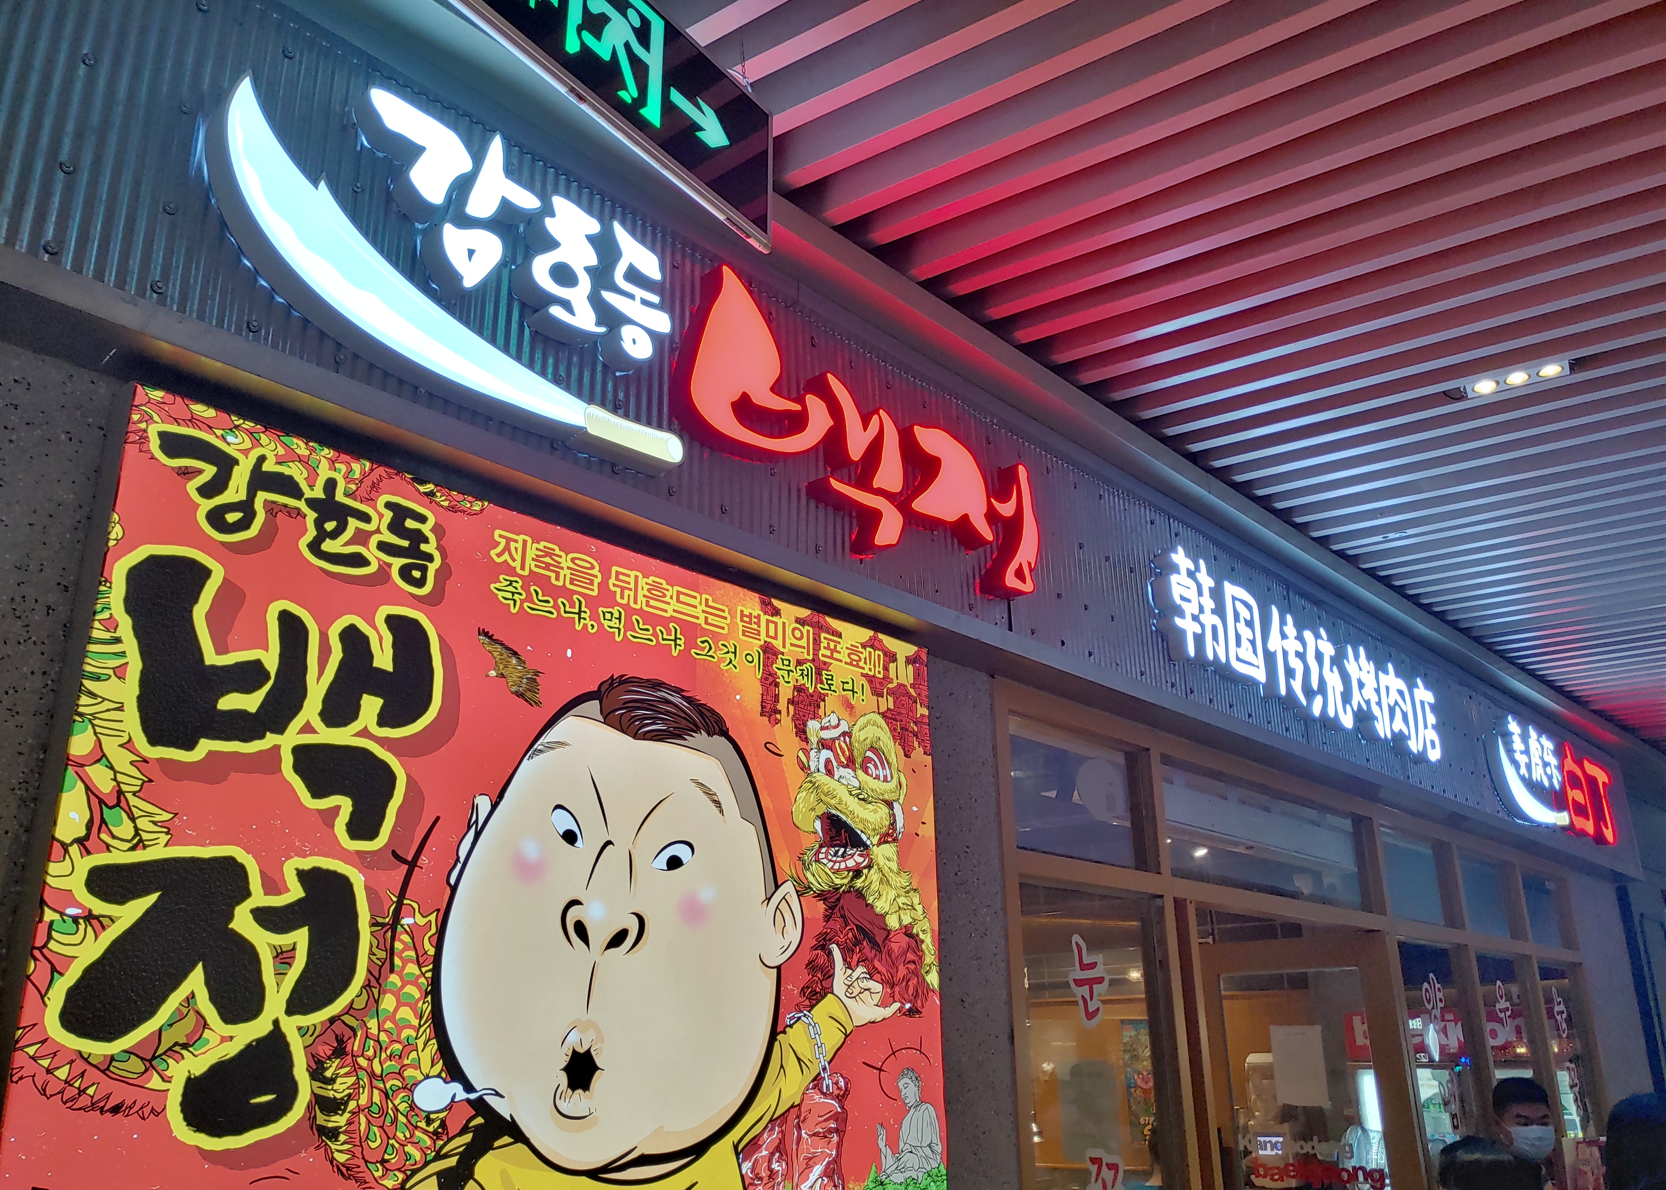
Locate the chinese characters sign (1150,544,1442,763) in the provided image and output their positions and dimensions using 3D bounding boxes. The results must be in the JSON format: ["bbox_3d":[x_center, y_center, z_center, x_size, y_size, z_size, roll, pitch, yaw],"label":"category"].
[{"bbox_3d":[1.732,0.276,4.469,0.075,0.380,2.200,-17,-25,41],"label":"chinese characters sign"}]

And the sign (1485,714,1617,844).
[{"bbox_3d":[3.726,0.985,6.438,0.075,0.498,2.060,-17,-25,41],"label":"sign"}]

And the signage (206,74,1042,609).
[{"bbox_3d":[-0.206,-0.435,2.564,0.075,0.510,2.065,-17,-25,41],"label":"signage"}]

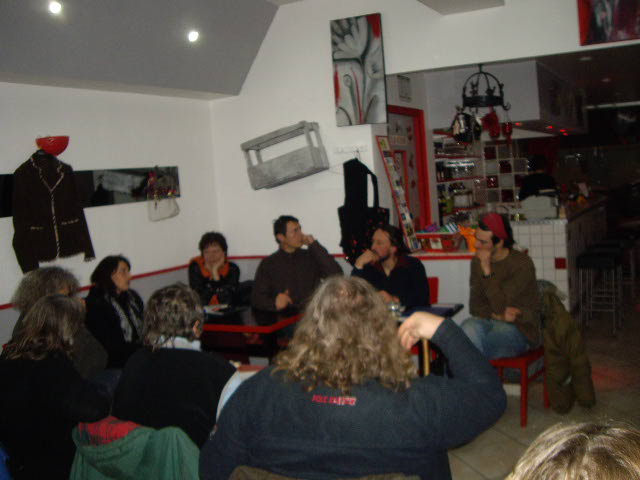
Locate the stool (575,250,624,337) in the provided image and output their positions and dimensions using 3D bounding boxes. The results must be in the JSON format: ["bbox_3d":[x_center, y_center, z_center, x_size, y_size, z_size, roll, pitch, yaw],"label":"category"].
[{"bbox_3d":[2.522,0.504,6.382,0.360,0.710,0.360,-1,6,29],"label":"stool"}]

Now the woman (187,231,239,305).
[{"bbox_3d":[-0.714,0.552,5.199,0.460,1.250,0.700,-2,6,14],"label":"woman"}]

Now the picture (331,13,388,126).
[{"bbox_3d":[0.270,-1.165,4.862,0.385,0.735,0.030,-1,6,28],"label":"picture"}]

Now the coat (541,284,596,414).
[{"bbox_3d":[1.585,0.665,4.500,0.360,0.830,0.260,0,7,38],"label":"coat"}]

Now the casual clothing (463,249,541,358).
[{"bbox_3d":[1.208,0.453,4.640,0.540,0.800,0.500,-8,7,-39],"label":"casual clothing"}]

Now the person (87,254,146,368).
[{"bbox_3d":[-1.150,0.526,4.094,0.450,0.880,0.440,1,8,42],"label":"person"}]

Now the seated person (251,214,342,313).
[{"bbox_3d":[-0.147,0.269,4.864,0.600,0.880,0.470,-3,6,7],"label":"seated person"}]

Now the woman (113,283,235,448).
[{"bbox_3d":[-0.575,0.632,2.946,0.500,0.920,0.500,-1,6,23],"label":"woman"}]

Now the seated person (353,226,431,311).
[{"bbox_3d":[0.502,0.516,4.711,0.520,1.260,0.720,0,7,37],"label":"seated person"}]

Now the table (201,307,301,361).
[{"bbox_3d":[-0.573,0.848,4.686,1.100,0.750,0.720,-1,6,29],"label":"table"}]

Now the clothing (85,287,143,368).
[{"bbox_3d":[-1.255,0.559,4.233,0.340,0.600,0.430,-1,6,29],"label":"clothing"}]

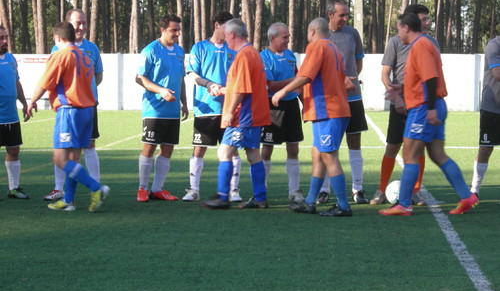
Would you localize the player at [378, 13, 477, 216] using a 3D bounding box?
[{"bbox_3d":[1.558,-0.267,12.180,0.850,1.763,0.500,0,8,2],"label":"player"}]

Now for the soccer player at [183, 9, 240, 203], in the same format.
[{"bbox_3d":[-0.349,-0.358,12.905,0.550,1.746,0.450,-3,8,-20],"label":"soccer player"}]

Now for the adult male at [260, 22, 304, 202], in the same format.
[{"bbox_3d":[0.292,-0.306,12.885,0.500,1.647,0.450,-3,8,-20],"label":"adult male"}]

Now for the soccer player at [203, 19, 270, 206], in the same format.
[{"bbox_3d":[-0.112,-0.273,12.459,0.660,1.698,0.500,0,8,3],"label":"soccer player"}]

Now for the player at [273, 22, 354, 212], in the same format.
[{"bbox_3d":[0.566,-0.246,12.183,0.700,1.720,0.520,3,8,22],"label":"player"}]

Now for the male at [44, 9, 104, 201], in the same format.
[{"bbox_3d":[-1.629,-0.376,12.956,0.560,1.766,0.380,-2,8,-12],"label":"male"}]

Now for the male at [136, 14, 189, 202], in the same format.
[{"bbox_3d":[-0.823,-0.342,12.907,0.520,1.714,0.420,-3,8,-18],"label":"male"}]

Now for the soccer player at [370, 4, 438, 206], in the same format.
[{"bbox_3d":[1.444,-0.366,12.718,0.580,1.811,0.420,-3,8,-20],"label":"soccer player"}]

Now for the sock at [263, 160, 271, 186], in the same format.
[{"bbox_3d":[0.139,0.278,12.965,0.120,0.280,0.140,-2,8,-15],"label":"sock"}]

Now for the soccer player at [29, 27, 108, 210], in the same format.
[{"bbox_3d":[-1.627,-0.249,12.378,0.660,1.672,0.550,5,9,32],"label":"soccer player"}]

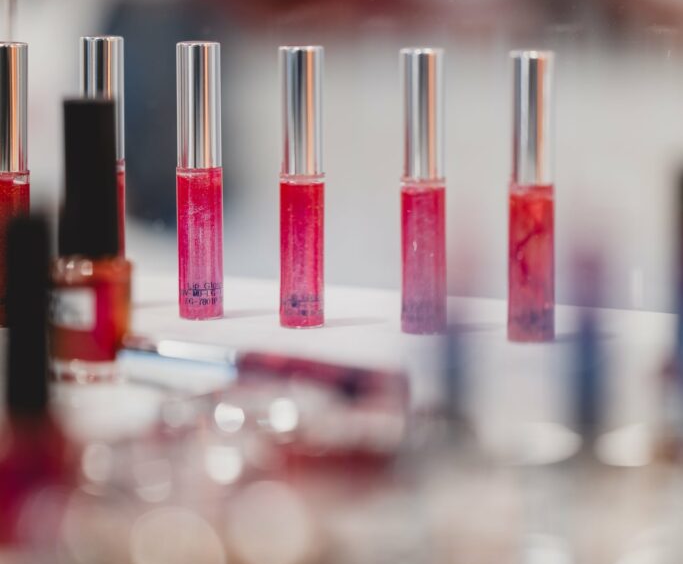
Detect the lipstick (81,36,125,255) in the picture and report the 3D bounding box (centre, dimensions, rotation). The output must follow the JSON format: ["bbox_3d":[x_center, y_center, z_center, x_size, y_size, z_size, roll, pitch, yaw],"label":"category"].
[{"bbox_3d":[-0.083,-0.039,0.752,0.015,0.094,0.015,-1,9,-6],"label":"lipstick"}]

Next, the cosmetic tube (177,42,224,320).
[{"bbox_3d":[-0.048,-0.035,0.730,0.015,0.094,0.015,-2,10,-14],"label":"cosmetic tube"}]

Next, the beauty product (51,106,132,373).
[{"bbox_3d":[-0.076,-0.013,0.639,0.024,0.081,0.024,0,9,0],"label":"beauty product"}]

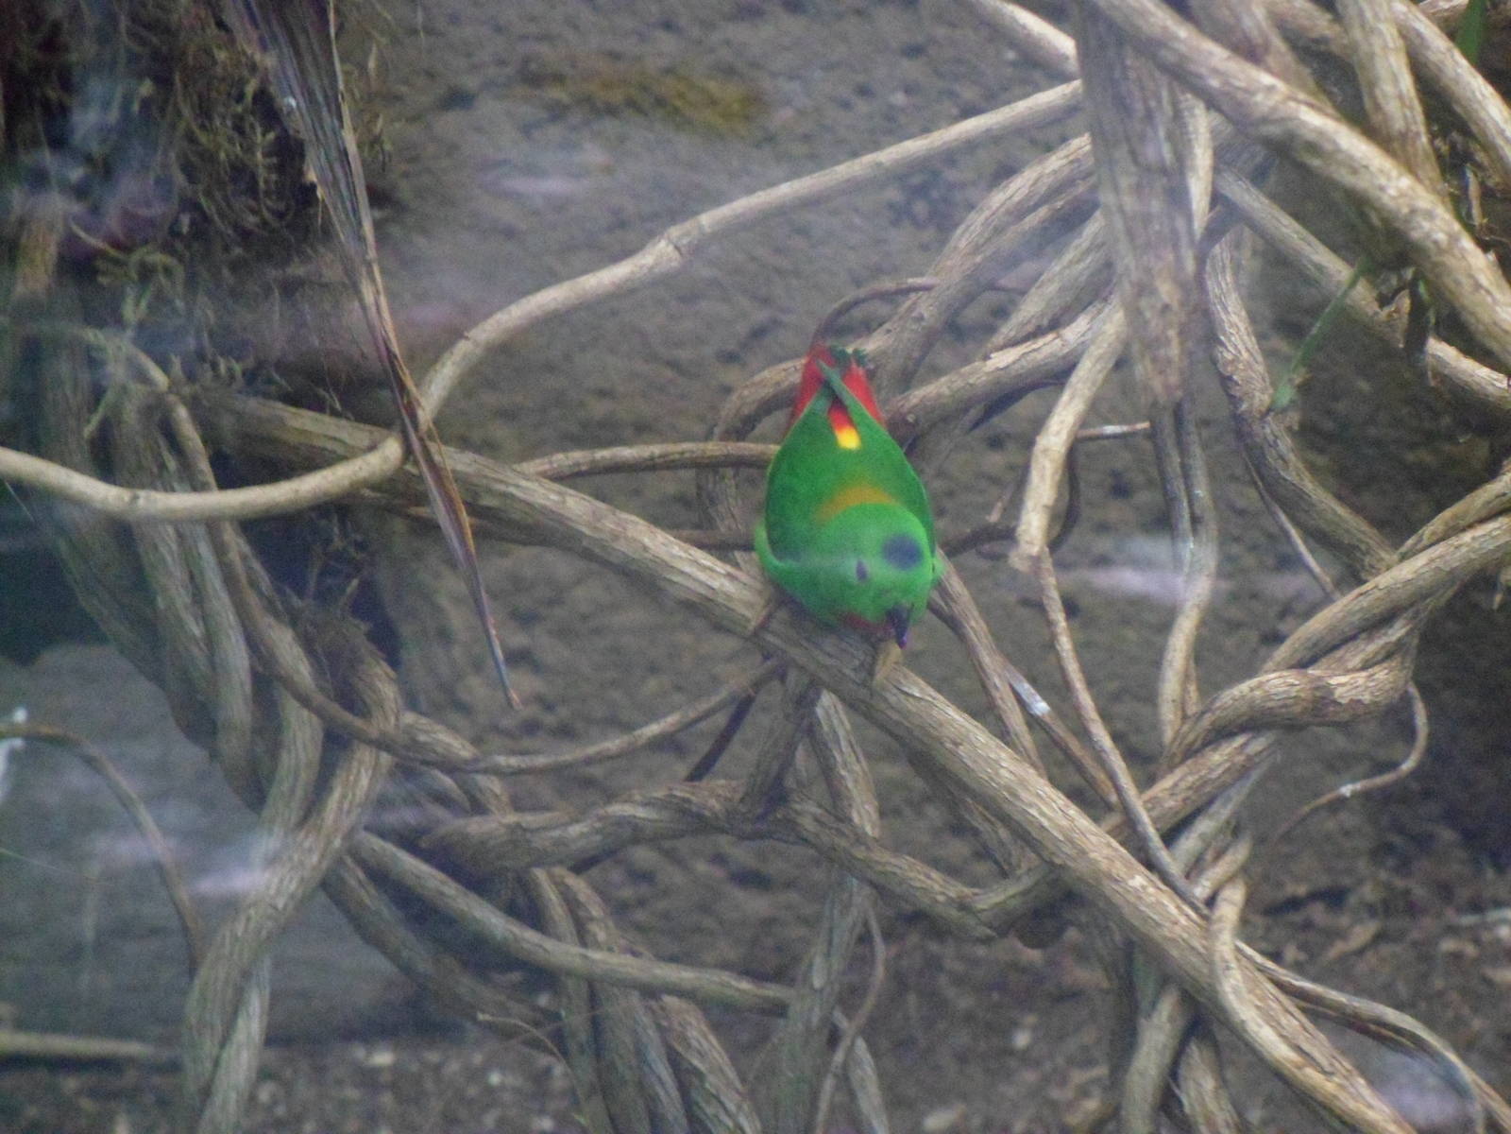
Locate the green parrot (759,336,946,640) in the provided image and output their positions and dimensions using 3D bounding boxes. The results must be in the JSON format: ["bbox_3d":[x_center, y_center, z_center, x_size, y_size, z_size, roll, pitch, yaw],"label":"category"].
[{"bbox_3d":[0.027,-0.019,3.400,0.054,0.056,0.116,-3,38,-6],"label":"green parrot"}]

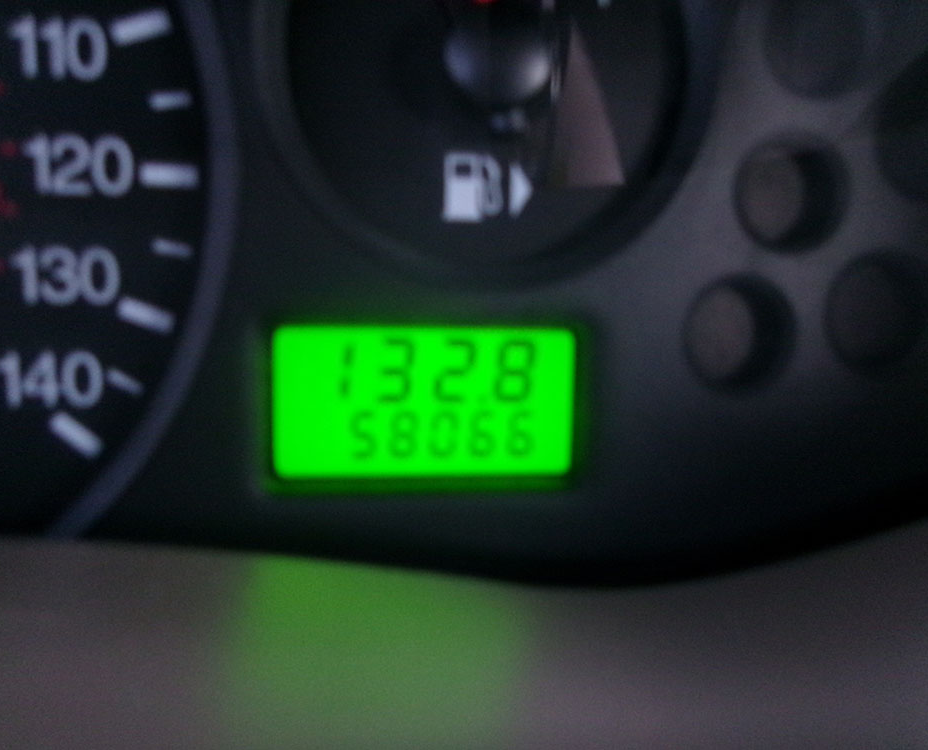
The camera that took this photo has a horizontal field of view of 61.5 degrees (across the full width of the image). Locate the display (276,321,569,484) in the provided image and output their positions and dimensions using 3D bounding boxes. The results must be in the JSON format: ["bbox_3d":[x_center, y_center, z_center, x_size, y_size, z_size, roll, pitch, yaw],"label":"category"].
[{"bbox_3d":[-0.005,0.003,0.092,0.035,0.018,0.004,0,2,-6],"label":"display"}]

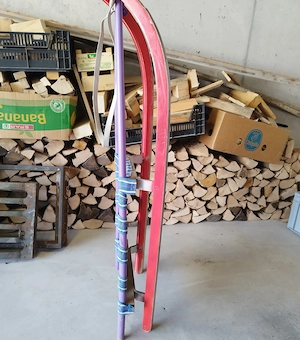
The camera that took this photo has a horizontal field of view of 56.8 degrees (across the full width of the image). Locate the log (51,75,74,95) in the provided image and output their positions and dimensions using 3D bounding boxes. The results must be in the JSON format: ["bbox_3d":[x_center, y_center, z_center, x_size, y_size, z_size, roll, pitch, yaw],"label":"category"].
[{"bbox_3d":[-0.526,-0.518,1.697,0.125,0.110,0.270,-6,17,-11],"label":"log"}]

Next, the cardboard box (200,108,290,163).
[{"bbox_3d":[0.664,-0.272,2.058,0.525,0.243,0.390,11,17,-15],"label":"cardboard box"}]

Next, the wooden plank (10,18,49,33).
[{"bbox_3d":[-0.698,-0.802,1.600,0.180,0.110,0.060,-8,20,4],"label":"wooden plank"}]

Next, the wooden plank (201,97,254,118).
[{"bbox_3d":[0.544,-0.432,1.920,0.346,0.070,0.028,22,17,25],"label":"wooden plank"}]

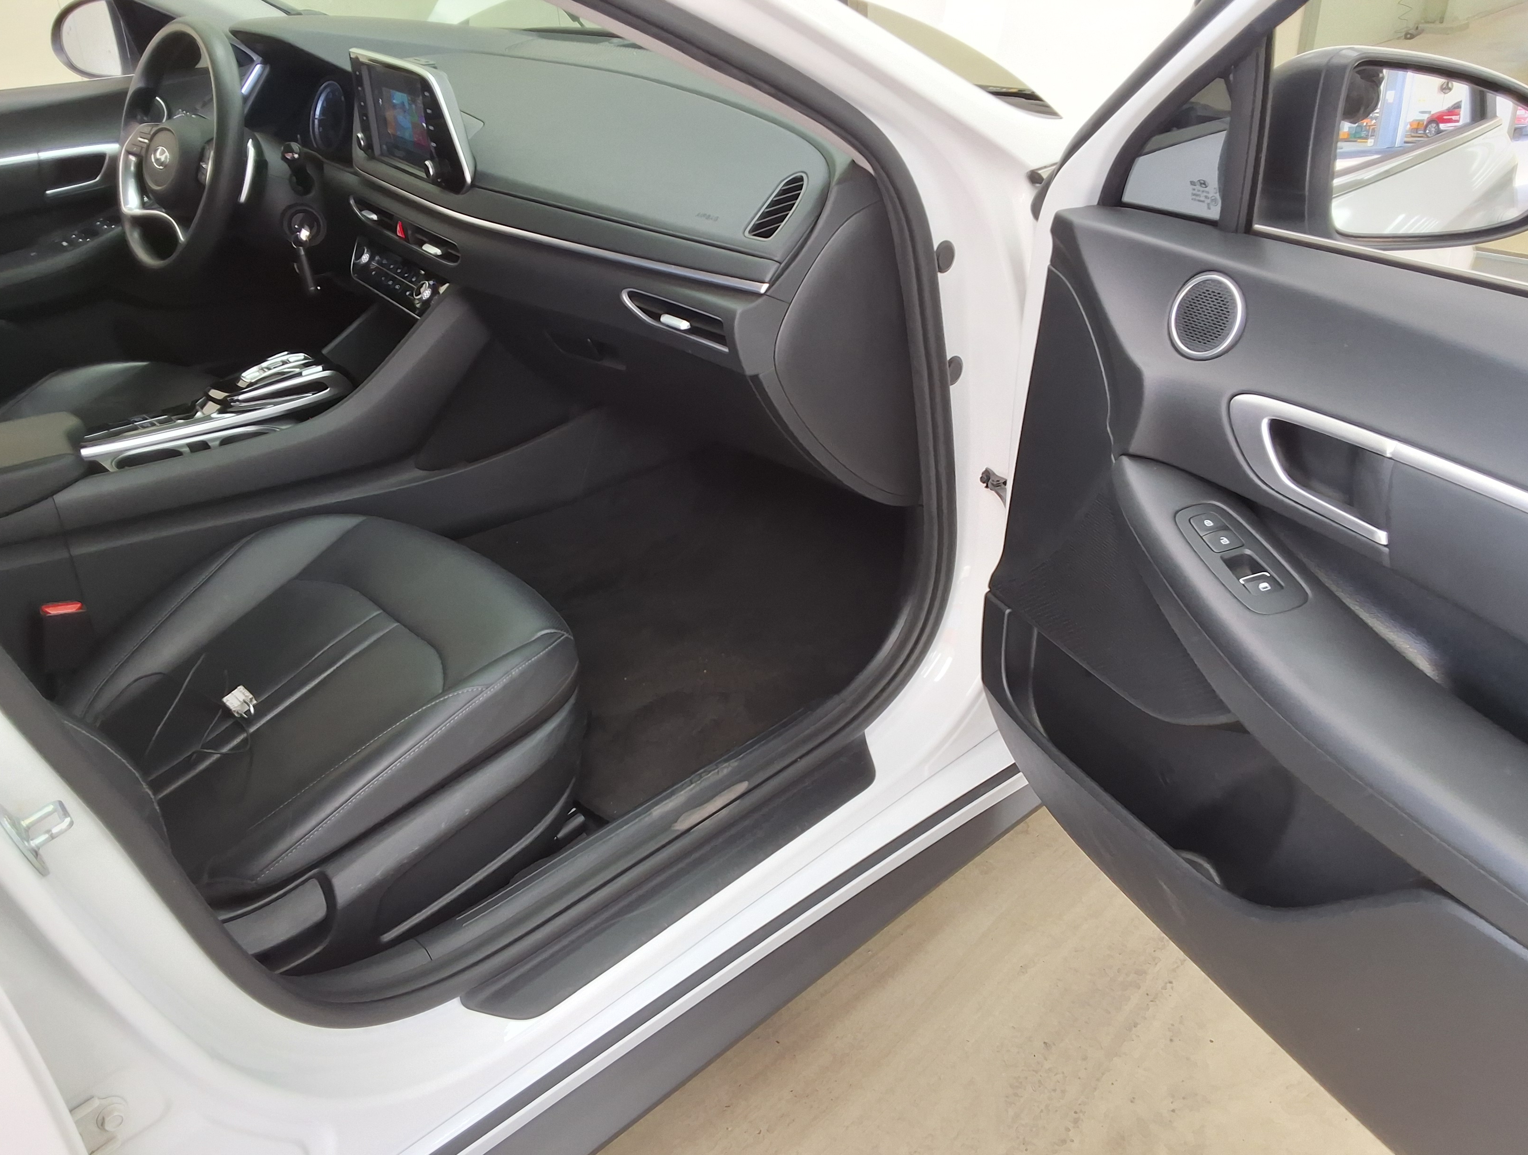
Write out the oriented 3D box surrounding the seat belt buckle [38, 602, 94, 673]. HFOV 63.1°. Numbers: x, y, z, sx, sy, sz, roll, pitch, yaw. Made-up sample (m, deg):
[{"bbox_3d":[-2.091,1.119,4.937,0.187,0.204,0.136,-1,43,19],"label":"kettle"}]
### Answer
[{"bbox_3d":[-0.824,0.072,1.470,0.049,0.085,0.028,-7,27,-32],"label":"seat belt buckle"}]

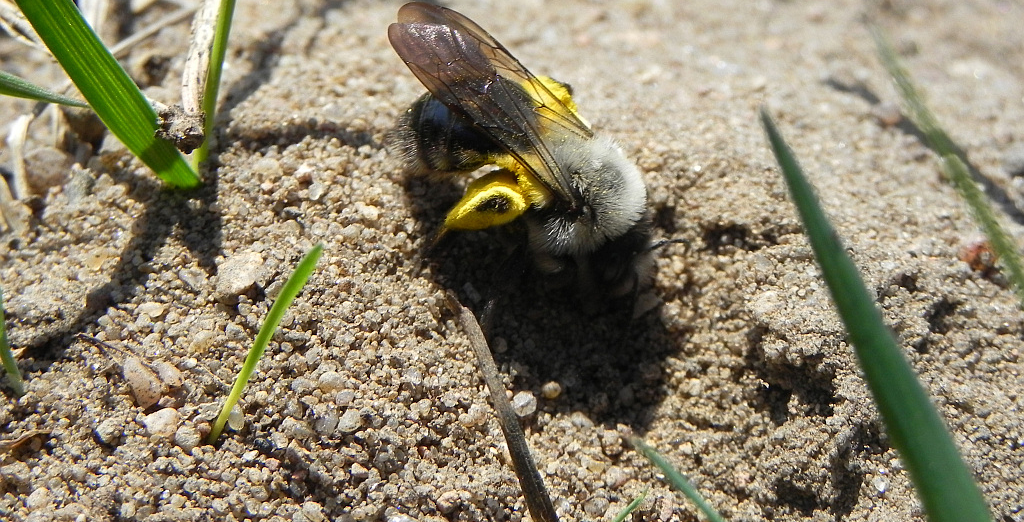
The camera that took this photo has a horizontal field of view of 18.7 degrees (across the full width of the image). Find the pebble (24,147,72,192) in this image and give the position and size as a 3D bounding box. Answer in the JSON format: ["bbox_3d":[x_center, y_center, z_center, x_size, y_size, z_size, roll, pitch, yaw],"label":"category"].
[{"bbox_3d":[-0.018,-0.004,0.122,0.002,0.002,0.002,0,50,0],"label":"pebble"}]

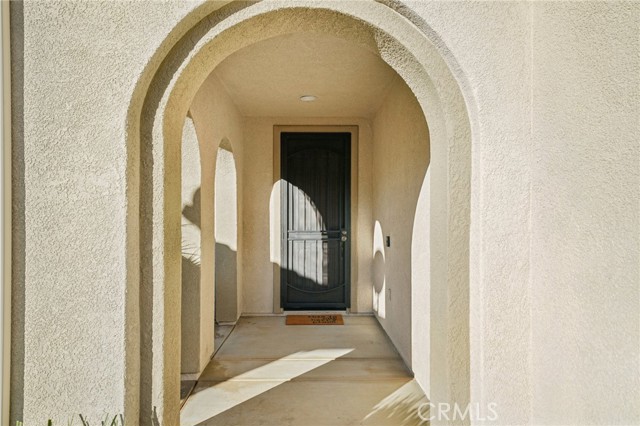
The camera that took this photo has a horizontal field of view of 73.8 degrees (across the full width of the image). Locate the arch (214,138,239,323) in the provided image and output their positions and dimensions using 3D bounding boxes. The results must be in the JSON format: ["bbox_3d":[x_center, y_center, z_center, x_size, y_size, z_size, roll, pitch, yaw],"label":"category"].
[{"bbox_3d":[-1.180,0.295,4.900,0.280,2.300,1.360,0,0,-2],"label":"arch"}]

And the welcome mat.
[{"bbox_3d":[-0.066,1.445,5.755,0.760,0.016,0.460,0,0,-2],"label":"welcome mat"}]

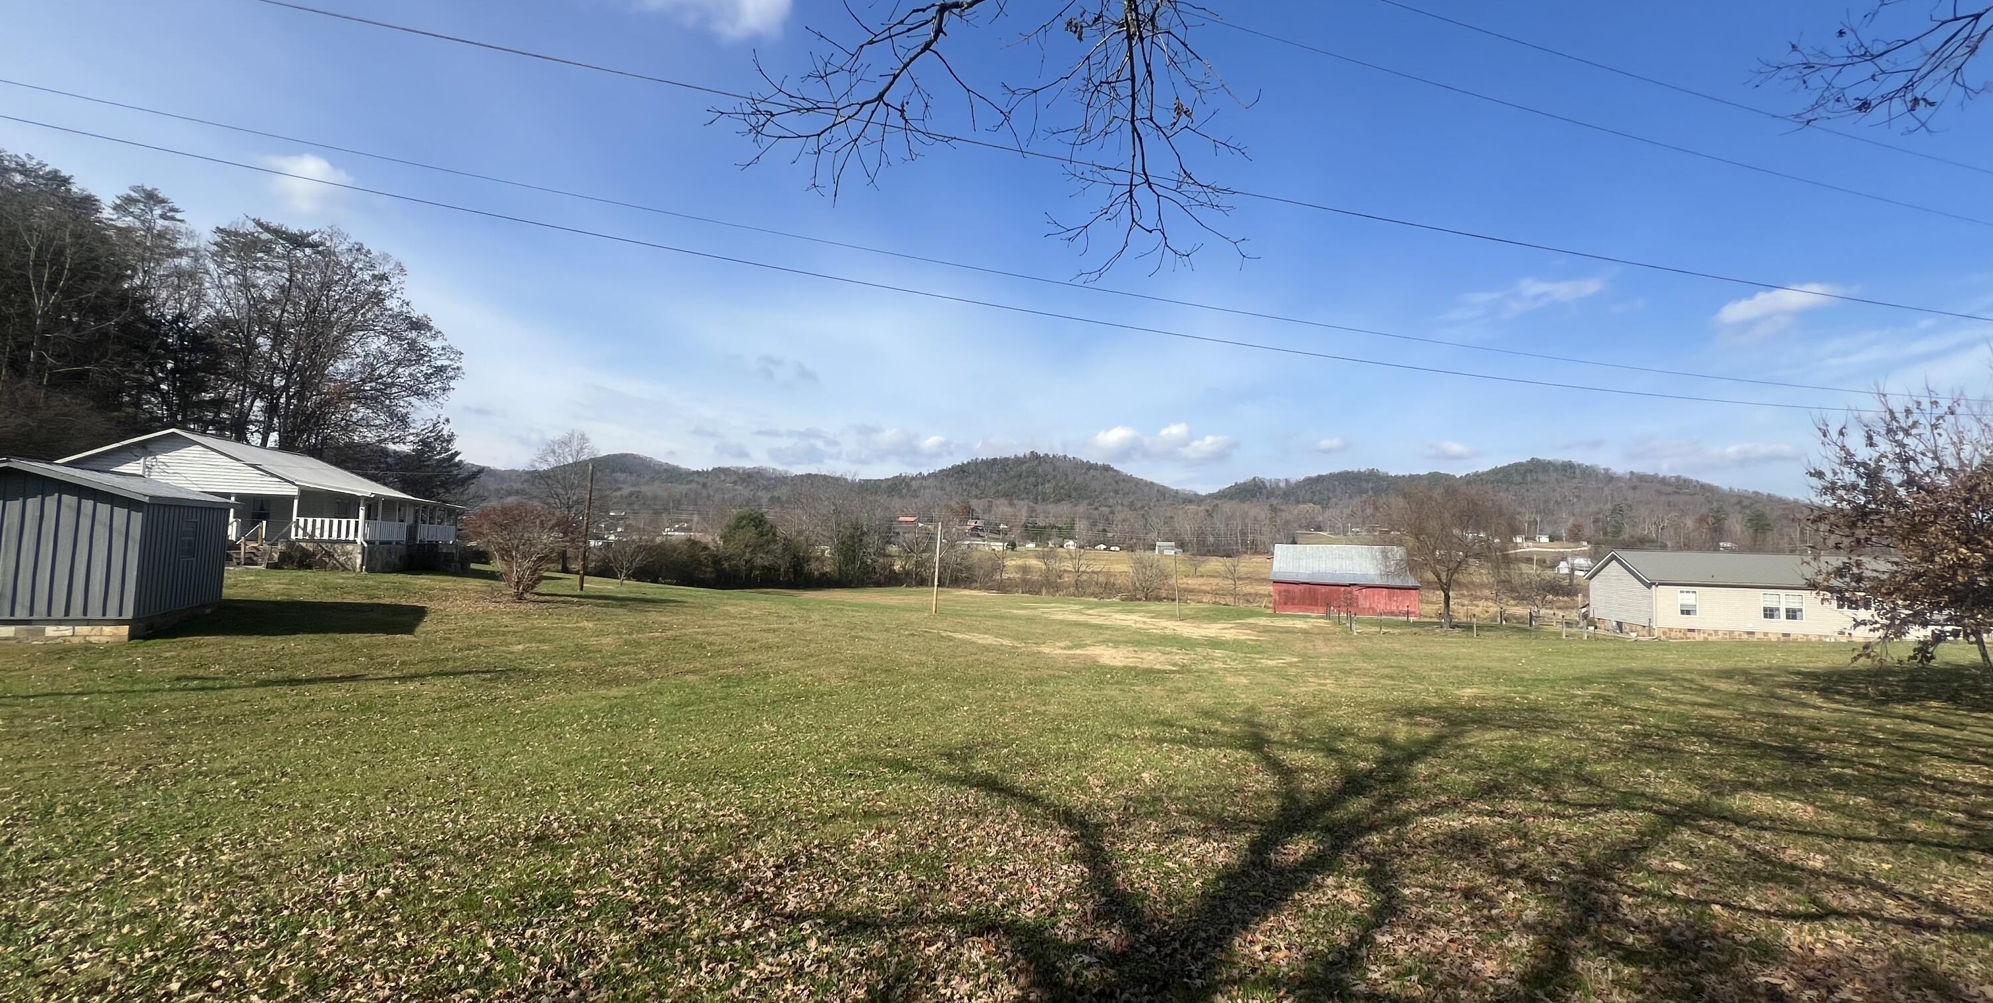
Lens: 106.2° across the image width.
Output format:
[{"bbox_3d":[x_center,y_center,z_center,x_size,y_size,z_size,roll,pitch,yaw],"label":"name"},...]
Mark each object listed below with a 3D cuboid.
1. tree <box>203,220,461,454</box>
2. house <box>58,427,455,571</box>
[{"bbox_3d":[-45.023,-7.613,50.744,12.920,23.500,12.920,5,-5,-42],"label":"tree"},{"bbox_3d":[-35.727,0.328,38.002,11.400,6.200,12.600,2,-4,-17],"label":"house"}]

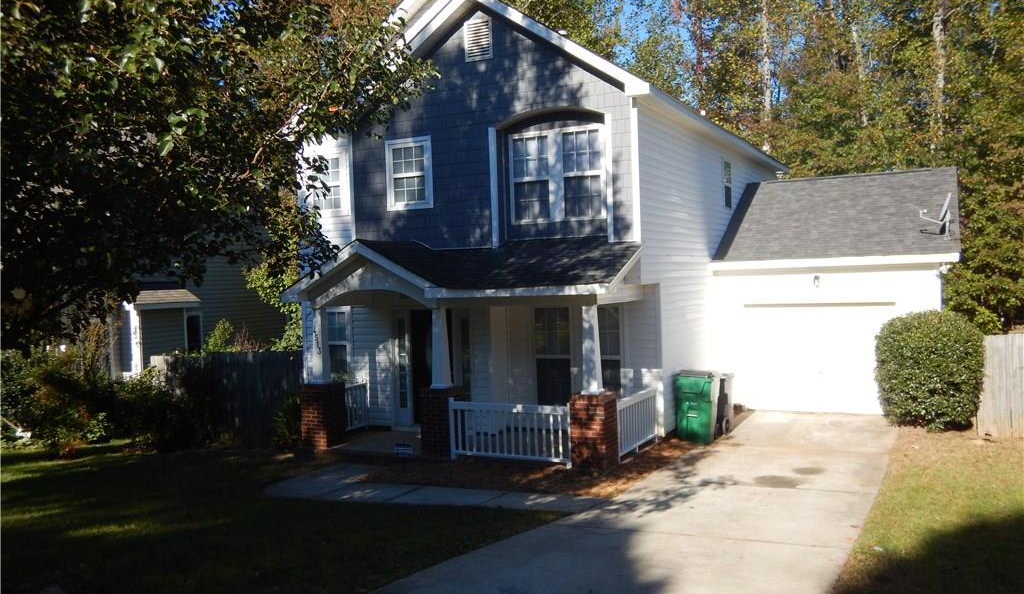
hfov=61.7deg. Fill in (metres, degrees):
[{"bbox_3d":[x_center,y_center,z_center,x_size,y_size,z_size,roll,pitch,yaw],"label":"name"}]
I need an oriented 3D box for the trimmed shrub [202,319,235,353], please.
[{"bbox_3d":[-6.569,1.533,19.200,1.050,2.100,1.050,-1,2,27],"label":"trimmed shrub"}]

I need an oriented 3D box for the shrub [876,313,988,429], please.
[{"bbox_3d":[7.015,1.238,14.450,1.680,2.000,1.680,-1,2,27],"label":"shrub"}]

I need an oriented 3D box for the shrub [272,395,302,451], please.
[{"bbox_3d":[-3.925,2.227,15.100,0.650,0.950,0.650,-1,2,27],"label":"shrub"}]

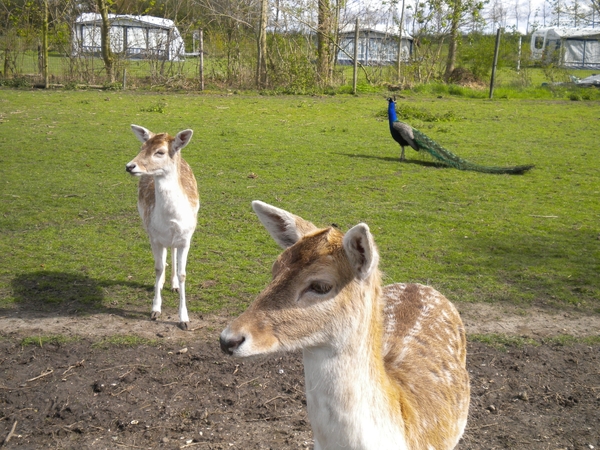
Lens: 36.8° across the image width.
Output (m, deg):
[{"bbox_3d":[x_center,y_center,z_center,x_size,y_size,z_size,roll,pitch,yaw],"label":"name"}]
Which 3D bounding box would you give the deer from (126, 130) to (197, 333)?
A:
[{"bbox_3d":[-0.778,-0.060,5.245,0.400,1.120,1.100,0,12,-8],"label":"deer"}]

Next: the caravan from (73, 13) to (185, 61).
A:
[{"bbox_3d":[-9.952,-10.880,52.300,5.700,2.600,3.700,3,12,6],"label":"caravan"}]

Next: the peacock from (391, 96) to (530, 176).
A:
[{"bbox_3d":[2.066,-1.199,11.619,1.897,0.830,0.340,6,13,19],"label":"peacock"}]

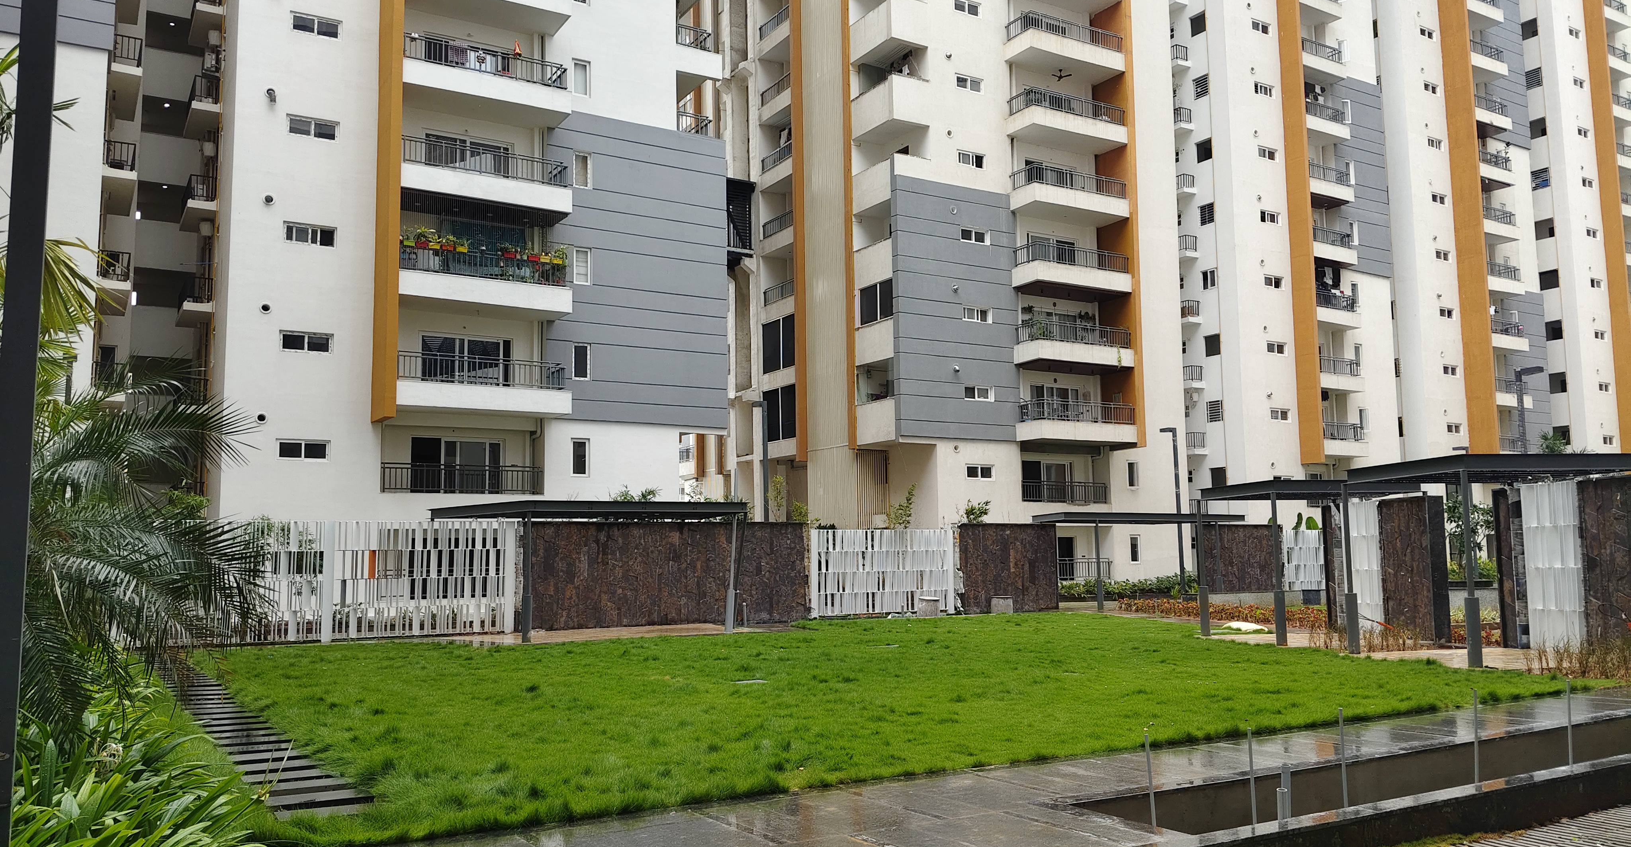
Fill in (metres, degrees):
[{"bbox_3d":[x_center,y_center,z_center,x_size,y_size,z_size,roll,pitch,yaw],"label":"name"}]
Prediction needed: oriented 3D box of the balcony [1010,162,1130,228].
[{"bbox_3d":[9.987,-8.997,48.560,4.984,1.485,1.757,3,-7,-32],"label":"balcony"}]

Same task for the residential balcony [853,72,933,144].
[{"bbox_3d":[2.845,-11.779,46.456,1.680,1.690,2.760,3,-7,-31],"label":"residential balcony"}]

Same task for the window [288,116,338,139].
[{"bbox_3d":[-13.945,-8.195,34.066,1.350,0.570,0.130,3,-7,-31],"label":"window"}]

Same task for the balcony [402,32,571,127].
[{"bbox_3d":[-9.743,-9.907,35.864,4.870,1.440,1.750,3,-7,-31],"label":"balcony"}]

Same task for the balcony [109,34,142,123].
[{"bbox_3d":[-19.828,-9.827,35.048,0.820,1.000,4.100,3,-7,-31],"label":"balcony"}]

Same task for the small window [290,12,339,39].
[{"bbox_3d":[-14.031,-11.117,34.427,1.300,0.630,0.120,3,-8,-31],"label":"small window"}]

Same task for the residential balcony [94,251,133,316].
[{"bbox_3d":[-19.751,-3.864,34.388,0.820,1.000,4.100,3,-7,-31],"label":"residential balcony"}]

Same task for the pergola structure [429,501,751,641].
[{"bbox_3d":[-4.587,3.002,25.093,4.600,2.570,4.700,4,-8,-34],"label":"pergola structure"}]

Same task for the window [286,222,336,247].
[{"bbox_3d":[-13.907,-5.214,33.736,1.350,0.570,0.130,3,-7,-31],"label":"window"}]

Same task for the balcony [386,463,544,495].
[{"bbox_3d":[-10.210,1.644,35.766,4.712,0.839,0.076,3,-7,-32],"label":"balcony"}]

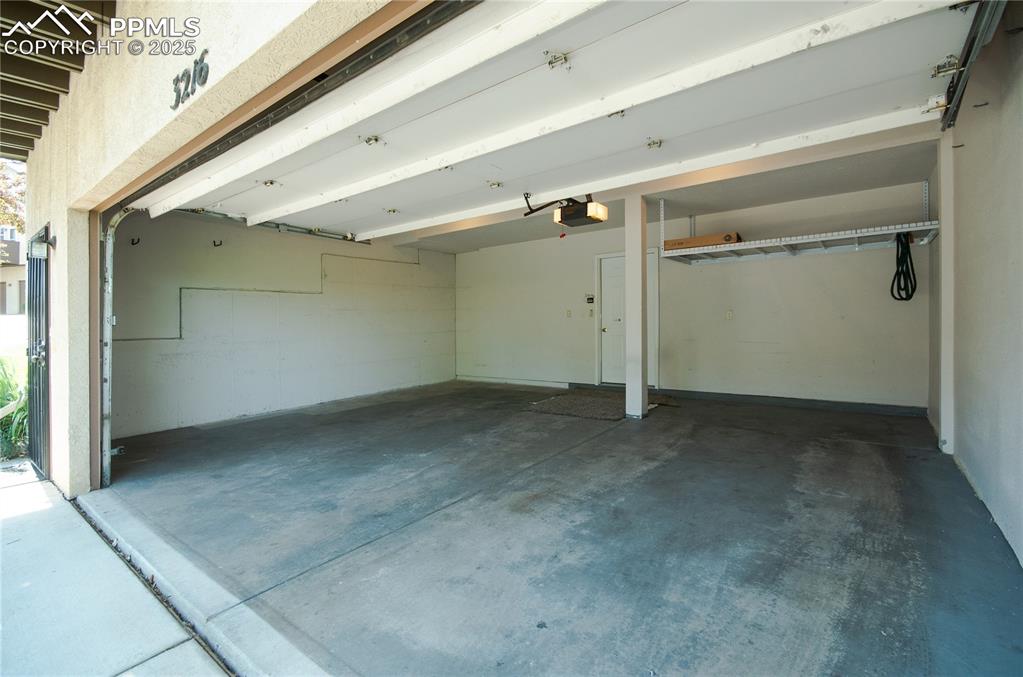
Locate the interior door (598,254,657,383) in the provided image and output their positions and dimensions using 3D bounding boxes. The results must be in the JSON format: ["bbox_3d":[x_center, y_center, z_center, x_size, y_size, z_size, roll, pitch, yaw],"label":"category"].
[{"bbox_3d":[1.834,-0.280,6.682,0.870,2.030,0.050,0,1,36],"label":"interior door"}]

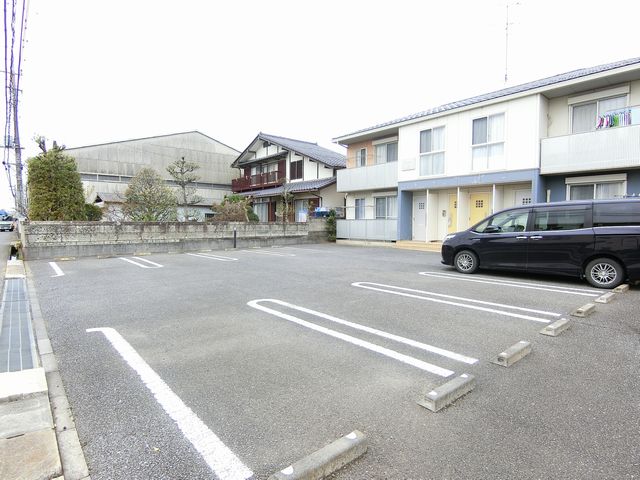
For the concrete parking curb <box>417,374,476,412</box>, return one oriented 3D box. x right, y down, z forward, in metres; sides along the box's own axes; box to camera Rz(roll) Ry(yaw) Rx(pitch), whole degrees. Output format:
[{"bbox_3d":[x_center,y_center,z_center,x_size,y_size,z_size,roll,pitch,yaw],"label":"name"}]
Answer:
[{"bbox_3d":[1.025,1.202,2.816,0.610,0.095,0.160,-3,4,-40],"label":"concrete parking curb"}]

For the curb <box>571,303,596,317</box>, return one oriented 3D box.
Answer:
[{"bbox_3d":[3.924,1.039,5.228,0.610,0.095,0.160,-3,4,-40],"label":"curb"}]

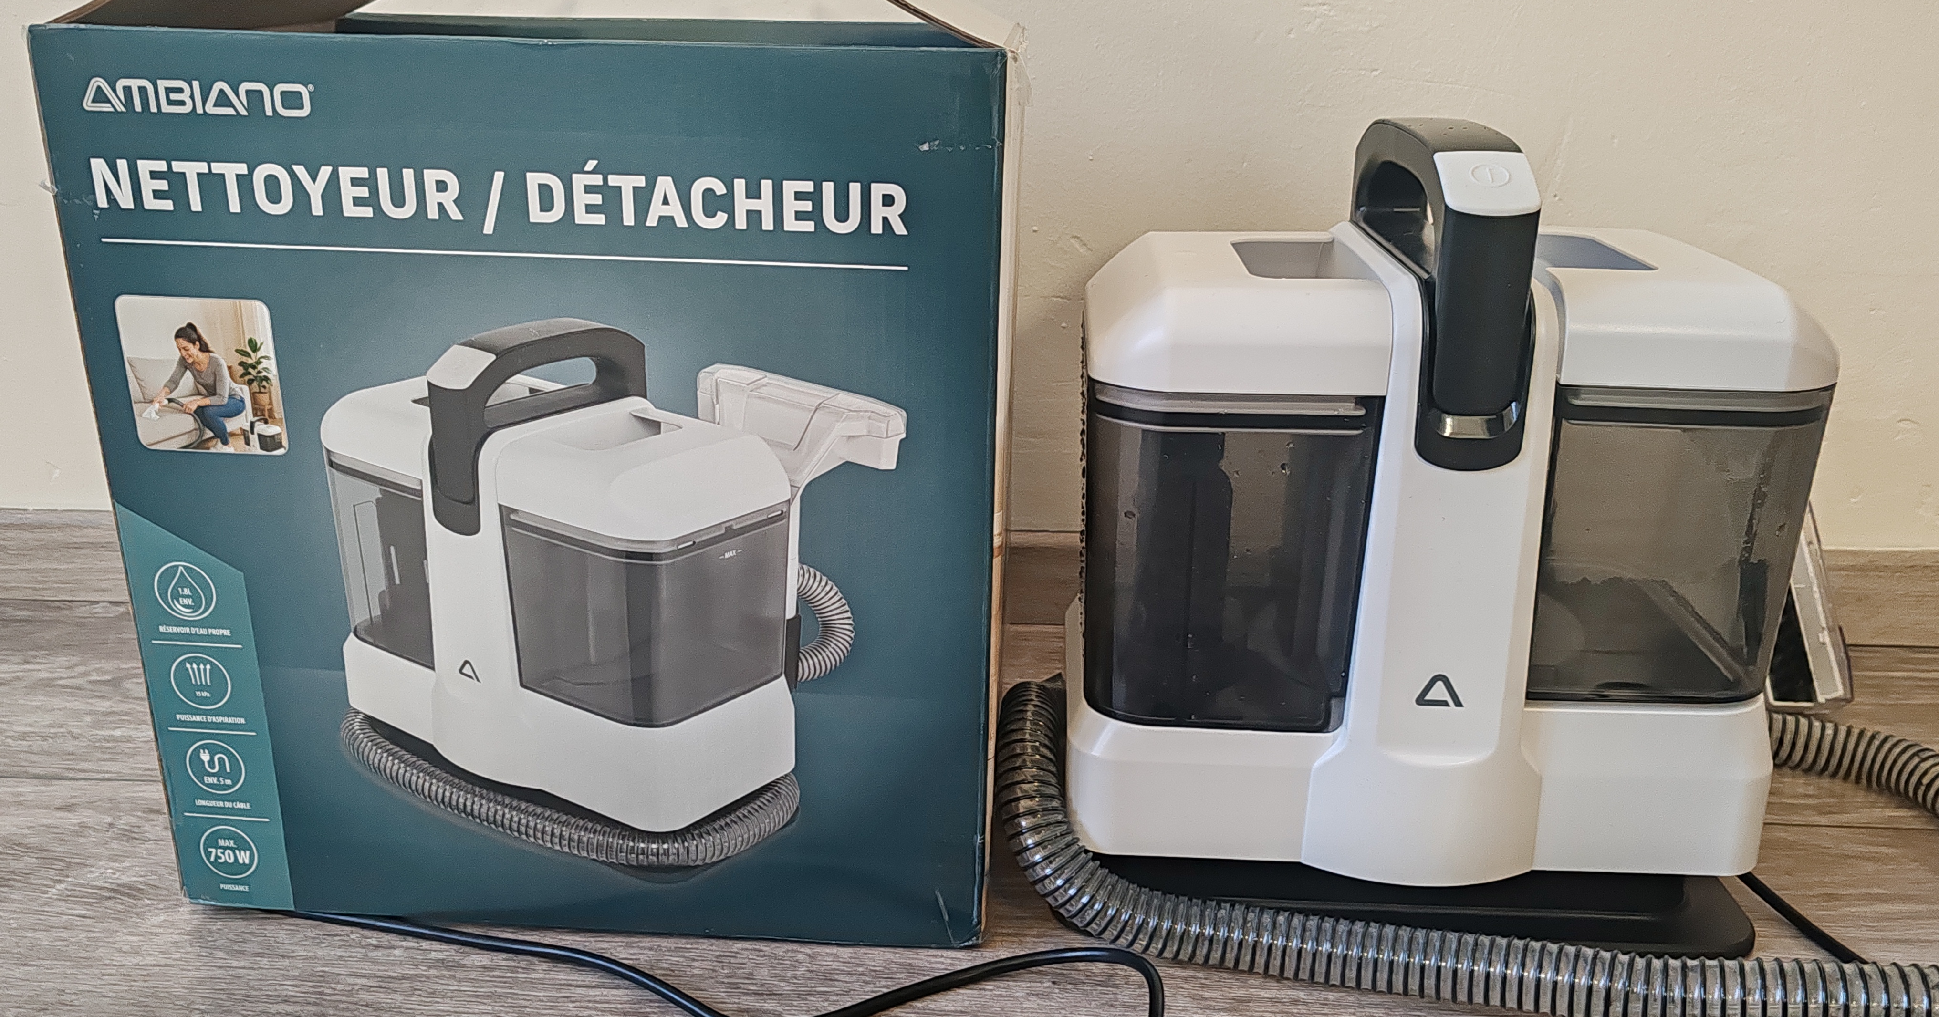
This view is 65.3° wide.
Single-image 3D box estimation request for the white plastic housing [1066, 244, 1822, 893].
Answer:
[{"bbox_3d":[0.208,0.011,0.728,0.319,0.273,0.188,1,20,2],"label":"white plastic housing"}]

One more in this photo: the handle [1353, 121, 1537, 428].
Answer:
[{"bbox_3d":[0.209,-0.119,0.686,0.039,0.117,0.175,1,20,2],"label":"handle"}]

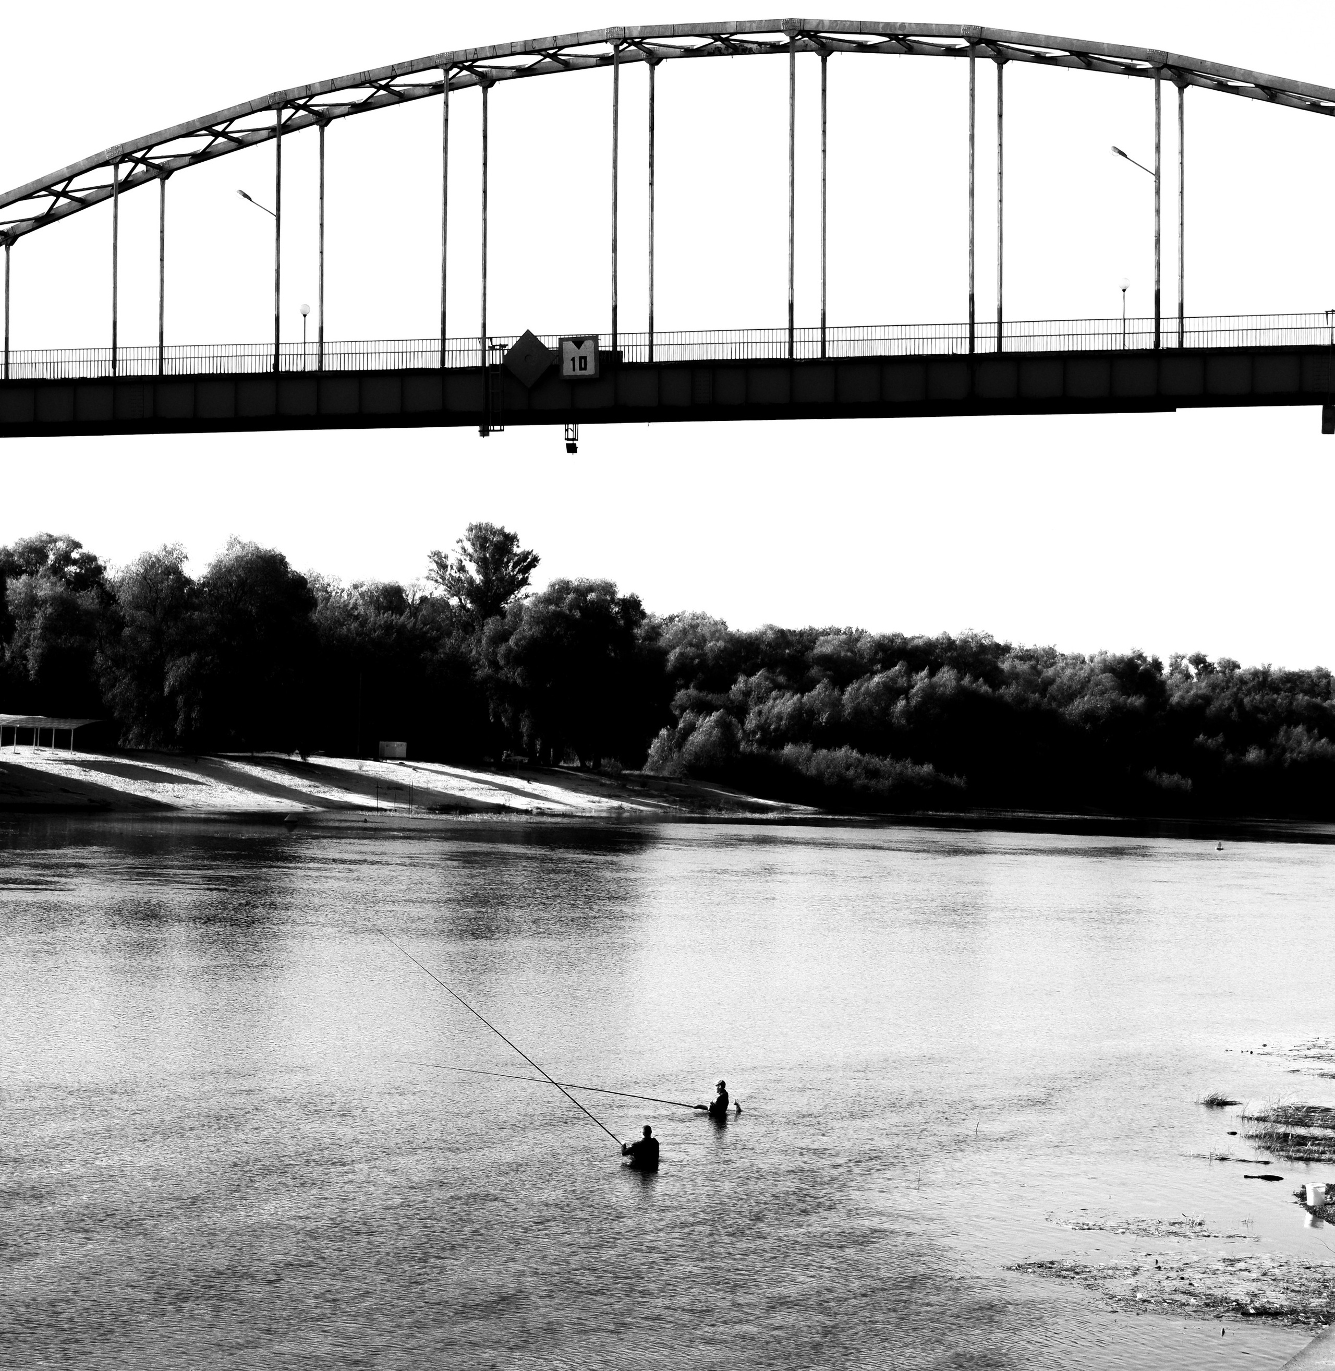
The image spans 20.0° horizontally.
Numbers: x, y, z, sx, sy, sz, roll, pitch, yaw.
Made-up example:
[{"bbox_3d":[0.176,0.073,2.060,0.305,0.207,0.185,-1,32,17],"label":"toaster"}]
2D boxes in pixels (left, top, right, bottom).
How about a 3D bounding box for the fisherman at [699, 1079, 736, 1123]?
[{"bbox_3d":[1.109,9.216,80.000,0.450,1.720,0.520,0,-1,10],"label":"fisherman"}]

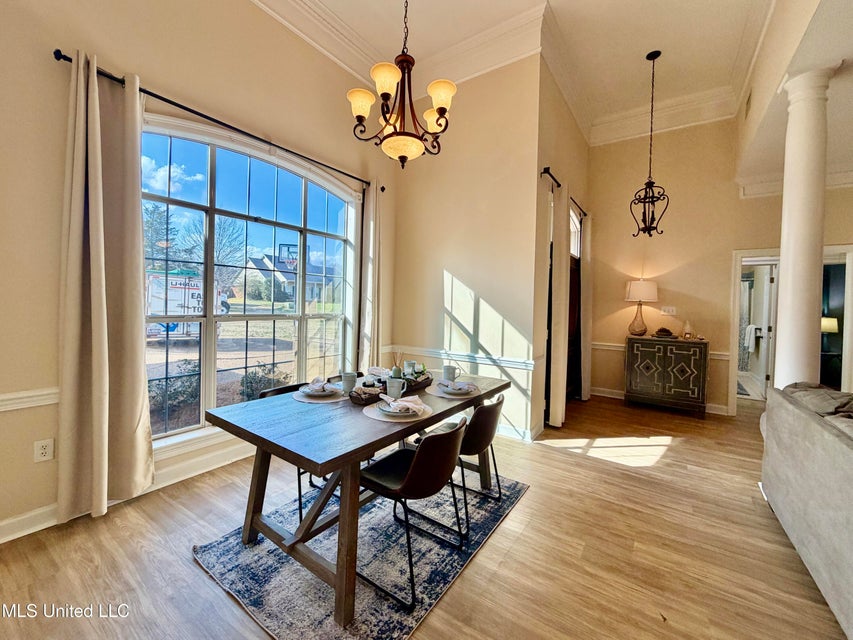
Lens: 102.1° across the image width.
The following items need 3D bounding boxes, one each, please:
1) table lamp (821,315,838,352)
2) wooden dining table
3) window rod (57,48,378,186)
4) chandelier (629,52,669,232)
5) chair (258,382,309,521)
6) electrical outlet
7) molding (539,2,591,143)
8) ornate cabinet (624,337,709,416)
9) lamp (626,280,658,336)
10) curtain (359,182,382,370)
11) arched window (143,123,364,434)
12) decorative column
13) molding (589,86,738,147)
[{"bbox_3d":[6.789,0.248,5.900,0.340,0.610,0.340,2,3,35],"label":"table lamp"},{"bbox_3d":[-0.277,0.874,2.288,1.008,0.769,1.782,2,3,35],"label":"wooden dining table"},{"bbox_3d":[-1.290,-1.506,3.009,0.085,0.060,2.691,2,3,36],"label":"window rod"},{"bbox_3d":[2.464,-1.897,3.778,0.370,1.947,0.370,2,3,36],"label":"chandelier"},{"bbox_3d":[-0.778,0.840,2.241,0.560,0.779,0.488,2,3,36],"label":"chair"},{"bbox_3d":[-2.219,0.759,2.005,0.010,0.118,0.074,2,3,36],"label":"electrical outlet"},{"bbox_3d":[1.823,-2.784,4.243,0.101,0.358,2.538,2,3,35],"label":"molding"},{"bbox_3d":[3.231,0.737,4.683,0.891,0.956,0.338,2,3,35],"label":"ornate cabinet"},{"bbox_3d":[2.978,-0.154,4.770,0.375,0.772,0.360,2,3,36],"label":"lamp"},{"bbox_3d":[-0.666,-0.223,4.052,0.142,2.788,0.310,2,3,35],"label":"curtain"},{"bbox_3d":[-1.415,-0.347,3.127,0.150,2.409,2.099,2,3,36],"label":"arched window"},{"bbox_3d":[2.595,-0.178,2.398,0.243,2.943,0.243,2,3,35],"label":"decorative column"},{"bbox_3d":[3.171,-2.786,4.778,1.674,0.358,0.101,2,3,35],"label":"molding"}]

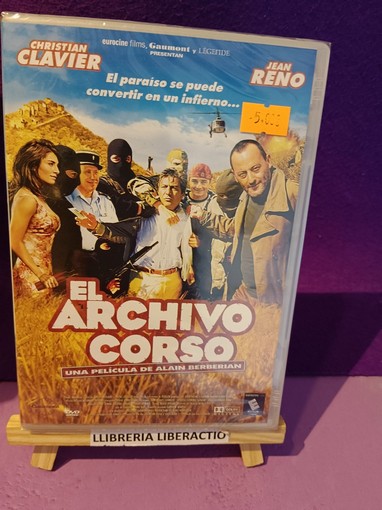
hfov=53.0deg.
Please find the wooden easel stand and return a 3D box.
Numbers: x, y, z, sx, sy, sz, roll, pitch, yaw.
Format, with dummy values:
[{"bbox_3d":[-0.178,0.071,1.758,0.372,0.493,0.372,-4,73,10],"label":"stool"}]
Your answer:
[{"bbox_3d":[-0.018,0.009,0.213,0.148,0.206,0.115,2,30,-5],"label":"wooden easel stand"}]

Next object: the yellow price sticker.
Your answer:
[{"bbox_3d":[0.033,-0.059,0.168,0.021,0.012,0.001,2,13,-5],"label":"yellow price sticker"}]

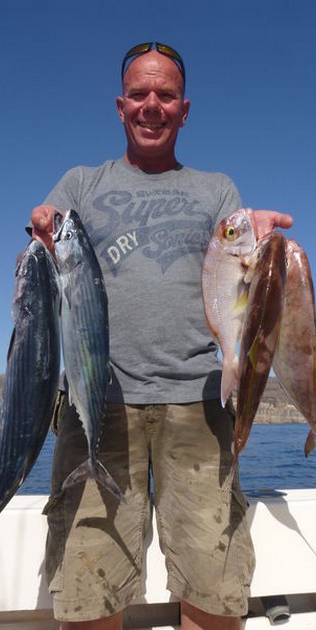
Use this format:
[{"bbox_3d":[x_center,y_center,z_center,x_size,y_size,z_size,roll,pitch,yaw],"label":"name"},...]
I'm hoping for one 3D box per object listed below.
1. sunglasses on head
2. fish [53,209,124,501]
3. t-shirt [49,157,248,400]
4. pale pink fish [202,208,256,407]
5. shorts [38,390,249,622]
[{"bbox_3d":[-0.011,-0.619,1.269,0.160,0.050,0.145,0,-26,0],"label":"sunglasses on head"},{"bbox_3d":[-0.129,0.052,0.878,0.112,0.500,0.075,-9,-10,17],"label":"fish"},{"bbox_3d":[-0.035,-0.084,1.157,0.480,0.610,0.280,0,-12,0],"label":"t-shirt"},{"bbox_3d":[0.132,-0.019,0.903,0.108,0.360,0.055,5,-9,-4],"label":"pale pink fish"},{"bbox_3d":[-0.016,0.372,1.066,0.425,0.470,0.260,0,-12,0],"label":"shorts"}]

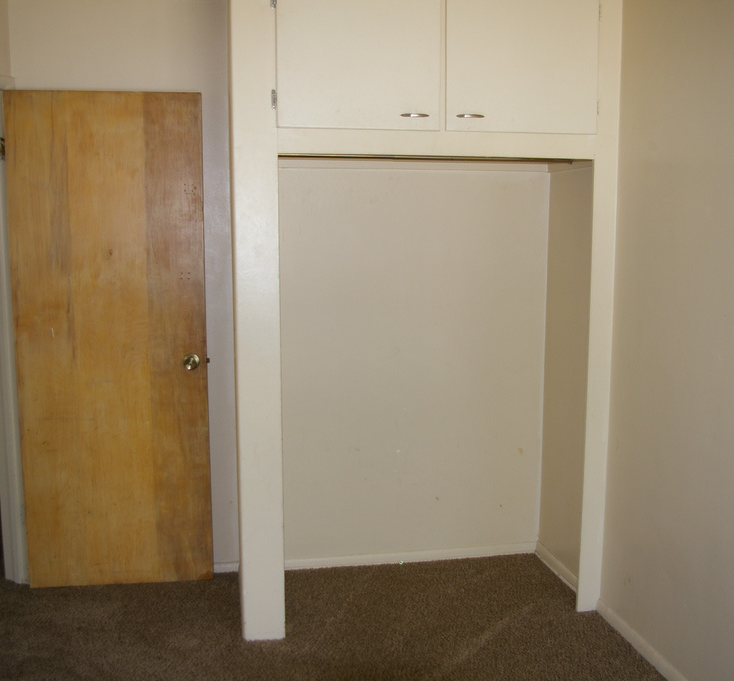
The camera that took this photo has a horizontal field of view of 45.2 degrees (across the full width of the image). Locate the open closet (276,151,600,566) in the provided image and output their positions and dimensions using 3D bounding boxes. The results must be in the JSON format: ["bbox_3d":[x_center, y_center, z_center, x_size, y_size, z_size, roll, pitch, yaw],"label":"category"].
[{"bbox_3d":[0.229,0.176,3.570,1.242,1.766,0.614,-1,8,-10],"label":"open closet"}]

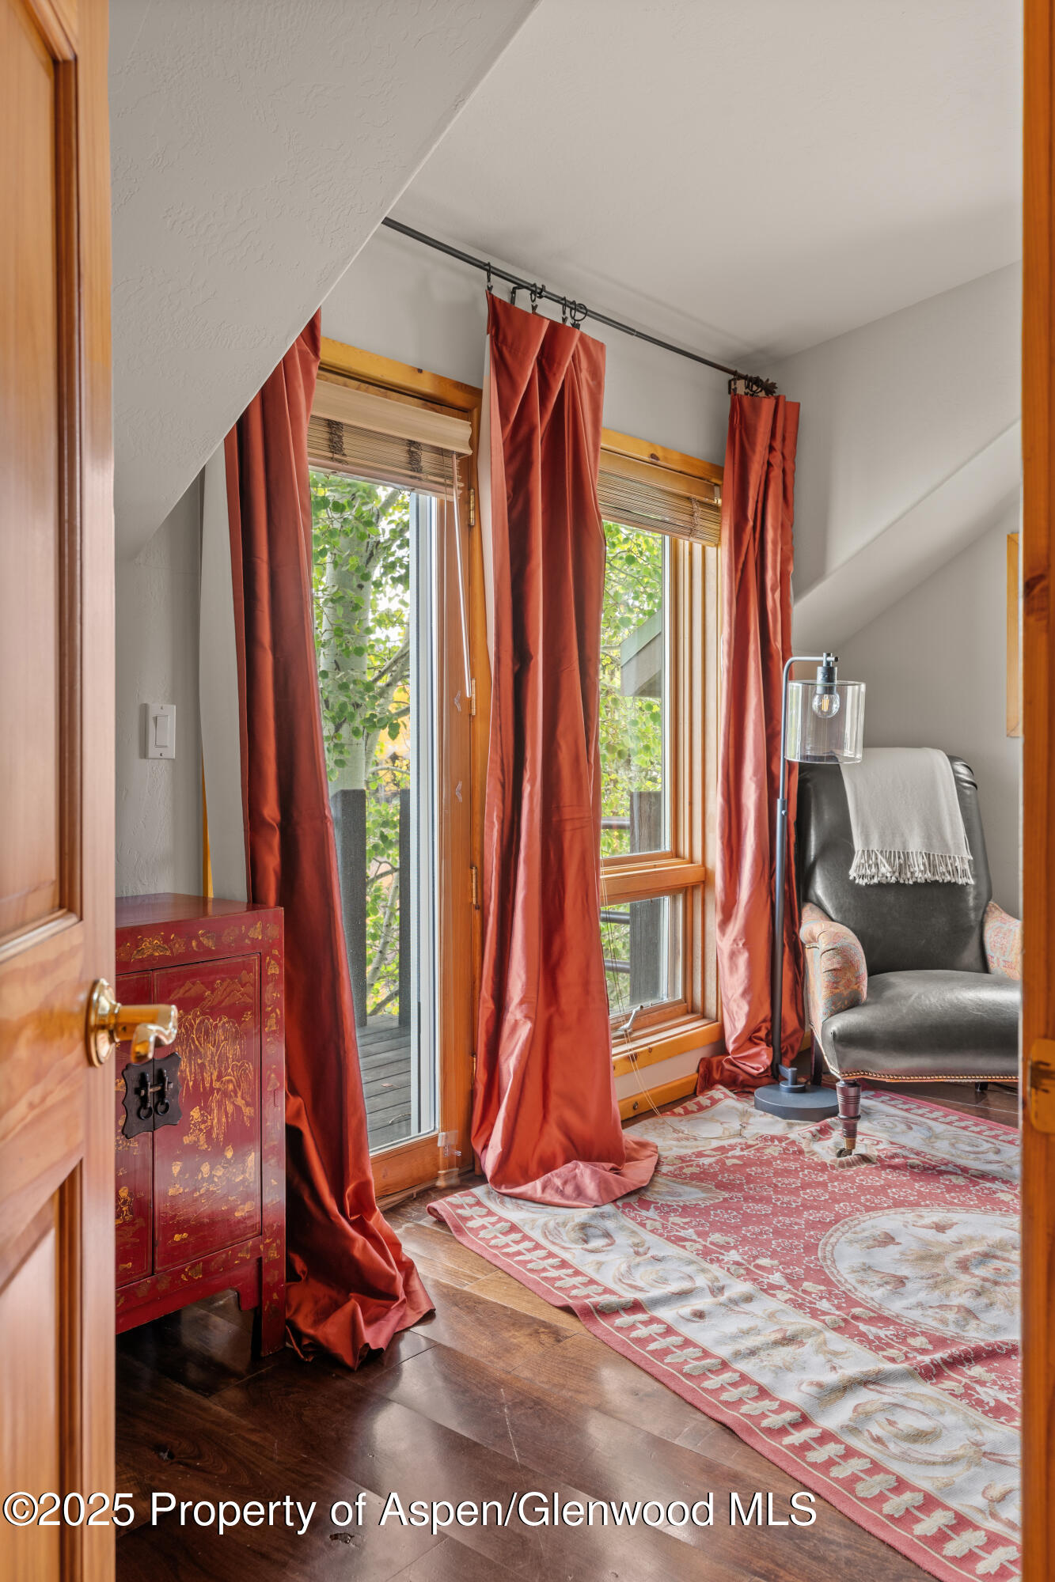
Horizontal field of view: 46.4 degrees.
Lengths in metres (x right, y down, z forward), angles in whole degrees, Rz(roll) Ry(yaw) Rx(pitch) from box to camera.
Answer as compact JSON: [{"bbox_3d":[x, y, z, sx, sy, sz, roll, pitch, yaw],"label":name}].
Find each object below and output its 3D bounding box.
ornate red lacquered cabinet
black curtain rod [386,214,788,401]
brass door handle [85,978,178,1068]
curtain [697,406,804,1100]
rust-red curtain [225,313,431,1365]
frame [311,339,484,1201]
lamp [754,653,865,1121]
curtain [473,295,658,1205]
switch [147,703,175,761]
[{"bbox_3d":[-0.797,0.660,2.292,0.352,0.862,0.588,2,2,40],"label":"ornate red lacquered cabinet"},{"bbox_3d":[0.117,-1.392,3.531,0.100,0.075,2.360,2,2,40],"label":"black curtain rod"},{"bbox_3d":[-0.339,0.201,1.055,0.072,0.078,0.135,0,2,-6],"label":"brass door handle"},{"bbox_3d":[0.781,-0.169,4.260,0.220,2.375,0.410,2,2,40],"label":"curtain"},{"bbox_3d":[-0.455,-0.099,2.569,0.480,2.360,0.410,2,2,40],"label":"rust-red curtain"},{"bbox_3d":[-0.421,-0.018,3.069,0.100,2.160,0.960,2,2,40],"label":"frame"},{"bbox_3d":[0.906,0.290,3.926,0.360,1.463,0.277,2,2,40],"label":"lamp"},{"bbox_3d":[0.127,-0.134,3.379,0.330,2.370,0.540,2,2,40],"label":"curtain"},{"bbox_3d":[-0.767,-0.125,2.597,0.014,0.115,0.071,2,2,40],"label":"switch"}]

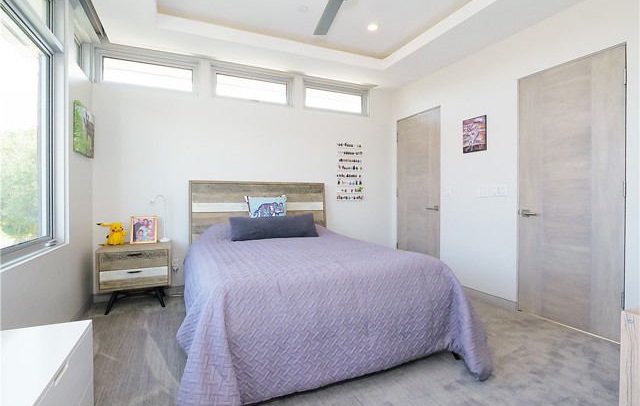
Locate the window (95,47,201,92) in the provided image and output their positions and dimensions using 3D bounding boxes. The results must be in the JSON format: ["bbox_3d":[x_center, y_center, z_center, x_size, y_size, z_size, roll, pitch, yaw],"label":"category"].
[{"bbox_3d":[-1.802,-1.389,3.135,0.963,0.343,0.080,0,0,-23],"label":"window"}]

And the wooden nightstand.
[{"bbox_3d":[-1.790,0.717,2.918,0.582,0.575,0.385,0,0,-23],"label":"wooden nightstand"}]

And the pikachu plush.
[{"bbox_3d":[-2.027,0.296,2.869,0.175,0.222,0.200,0,0,40],"label":"pikachu plush"}]

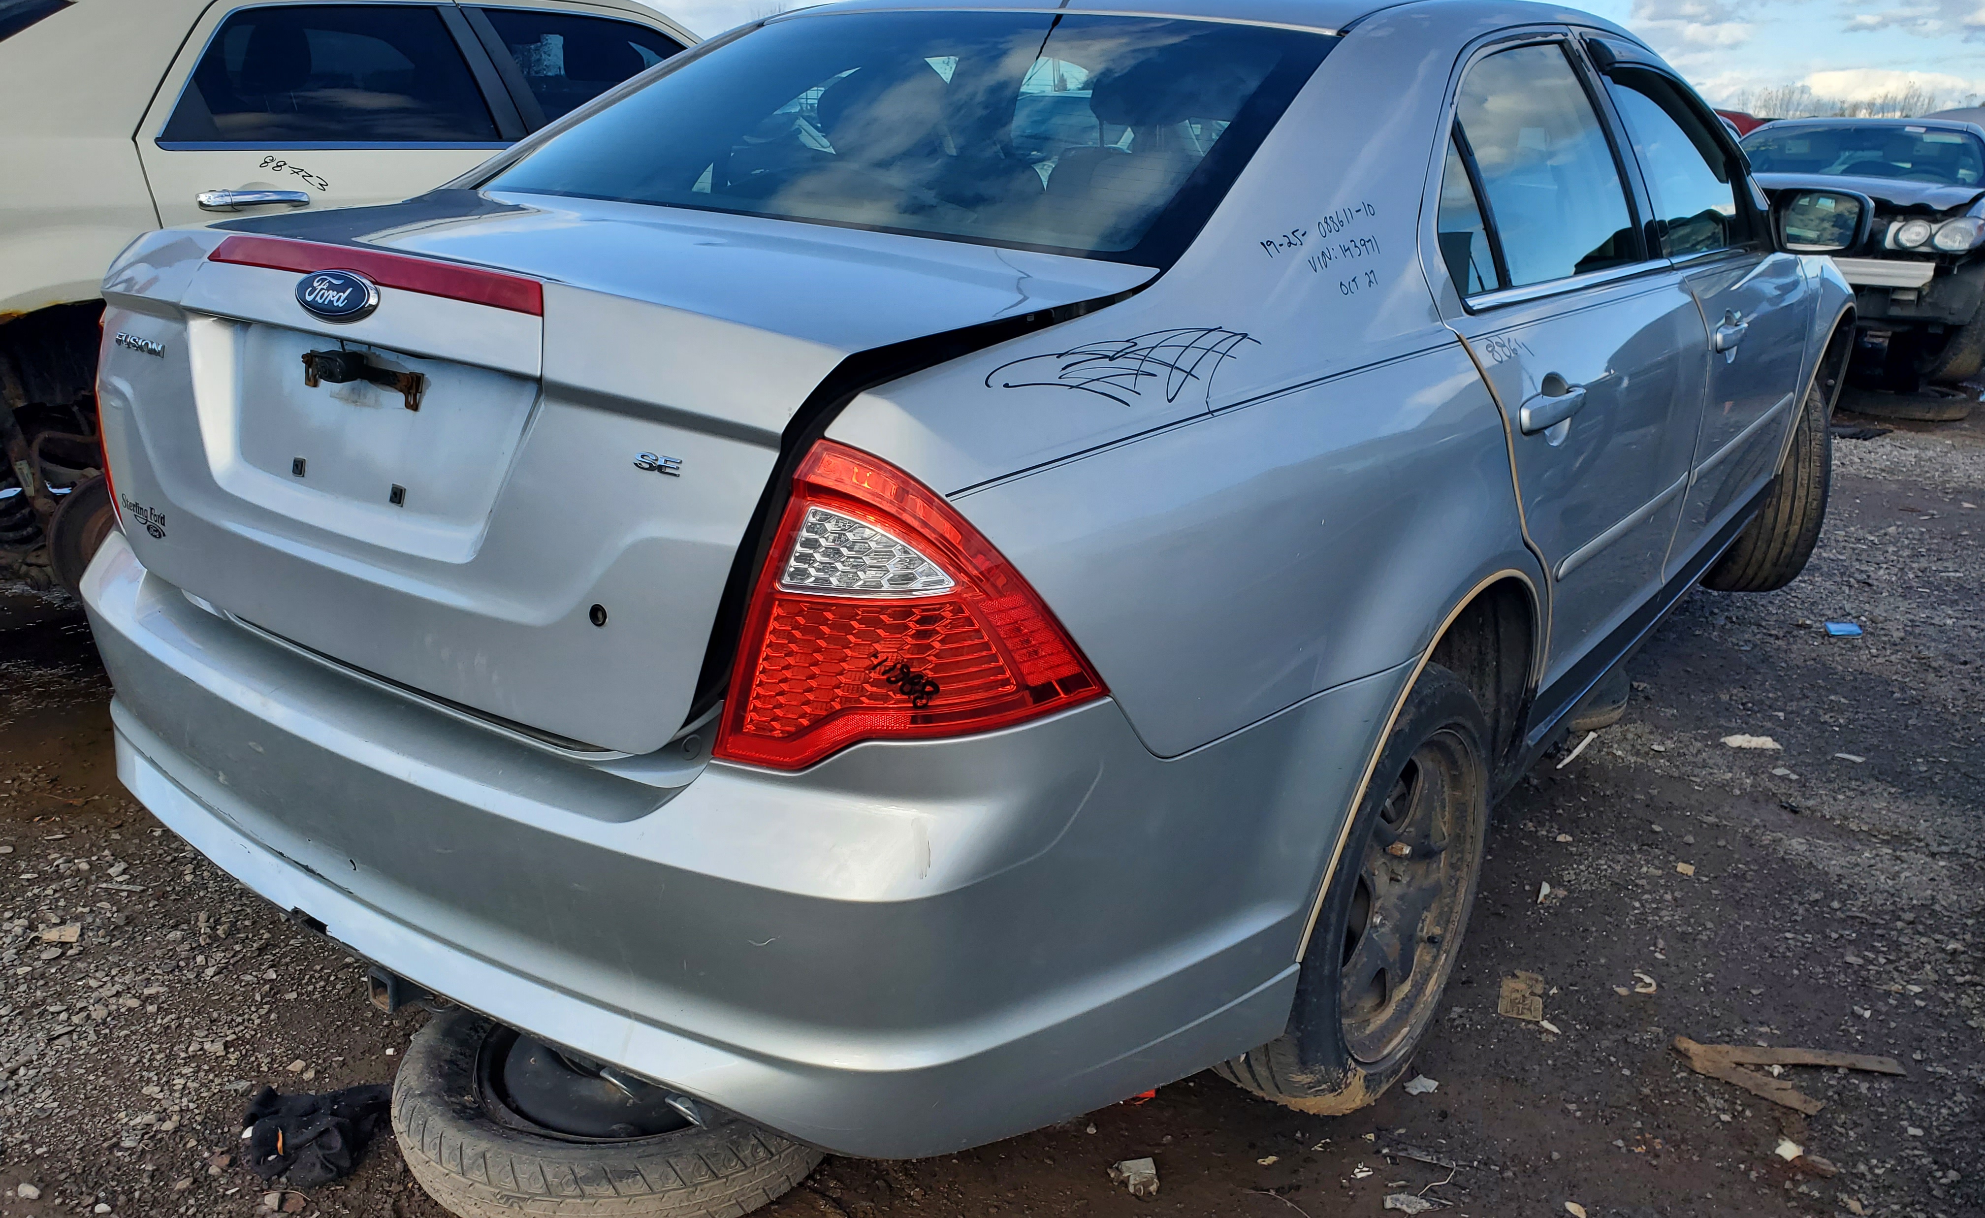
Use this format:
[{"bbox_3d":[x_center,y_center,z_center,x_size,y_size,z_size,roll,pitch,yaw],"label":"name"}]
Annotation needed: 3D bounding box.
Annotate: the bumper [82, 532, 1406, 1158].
[{"bbox_3d":[-0.513,0.144,1.911,1.800,0.410,0.880,15,23,33],"label":"bumper"}]

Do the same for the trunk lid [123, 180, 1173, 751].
[{"bbox_3d":[-0.492,-0.228,1.793,1.200,0.455,0.665,15,23,33],"label":"trunk lid"}]

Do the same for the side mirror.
[{"bbox_3d":[1.827,-0.850,3.269,0.210,0.150,0.130,15,23,33],"label":"side mirror"}]

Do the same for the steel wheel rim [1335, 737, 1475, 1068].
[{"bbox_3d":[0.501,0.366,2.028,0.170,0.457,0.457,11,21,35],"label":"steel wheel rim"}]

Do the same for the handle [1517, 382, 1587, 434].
[{"bbox_3d":[0.711,-0.263,1.902,0.050,0.048,0.235,15,23,33],"label":"handle"}]

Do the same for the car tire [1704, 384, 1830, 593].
[{"bbox_3d":[2.072,-0.368,4.137,0.225,0.655,0.655,4,20,5],"label":"car tire"}]

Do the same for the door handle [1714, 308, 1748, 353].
[{"bbox_3d":[1.380,-0.511,2.799,0.050,0.048,0.235,15,23,33],"label":"door handle"}]

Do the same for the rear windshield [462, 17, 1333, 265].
[{"bbox_3d":[-0.138,-0.714,2.120,1.170,0.120,0.630,15,49,33],"label":"rear windshield"}]

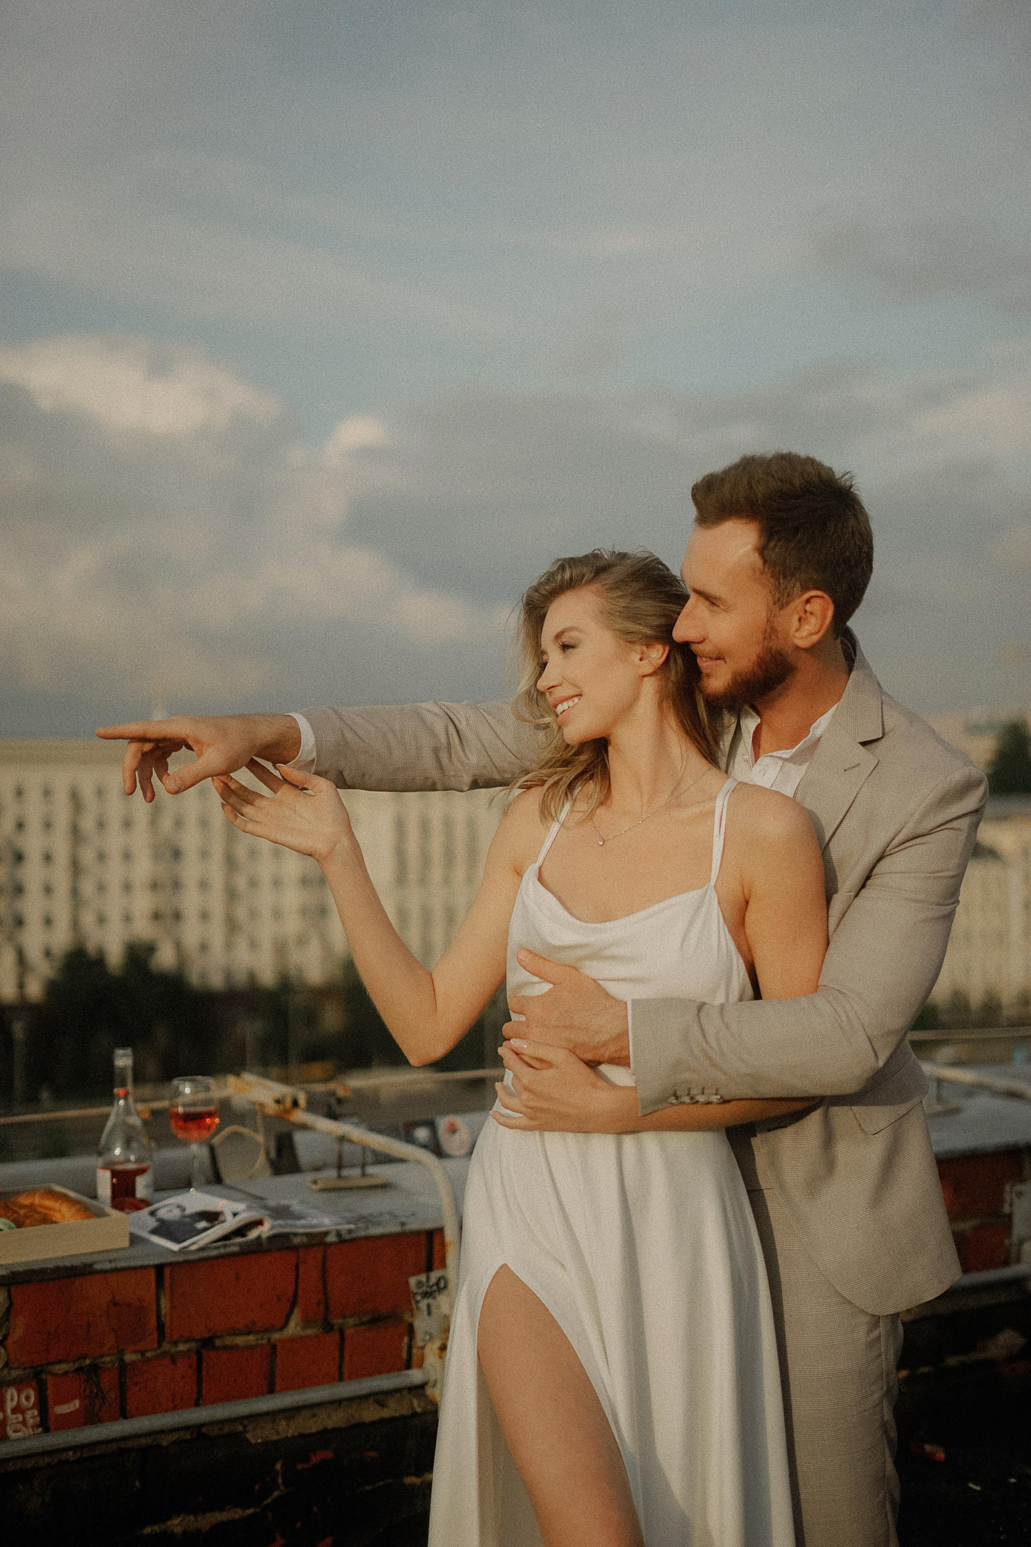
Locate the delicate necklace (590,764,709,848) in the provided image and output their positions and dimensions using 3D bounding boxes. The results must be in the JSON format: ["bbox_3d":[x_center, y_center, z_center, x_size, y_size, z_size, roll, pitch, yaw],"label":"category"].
[{"bbox_3d":[0.128,0.030,2.410,0.150,0.105,0.130,0,0,30],"label":"delicate necklace"}]

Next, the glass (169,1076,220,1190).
[{"bbox_3d":[-0.586,0.660,3.920,0.090,0.217,0.090,0,0,0],"label":"glass"}]

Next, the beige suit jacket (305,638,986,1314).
[{"bbox_3d":[0.173,0.215,2.460,0.650,0.760,0.600,0,0,38],"label":"beige suit jacket"}]

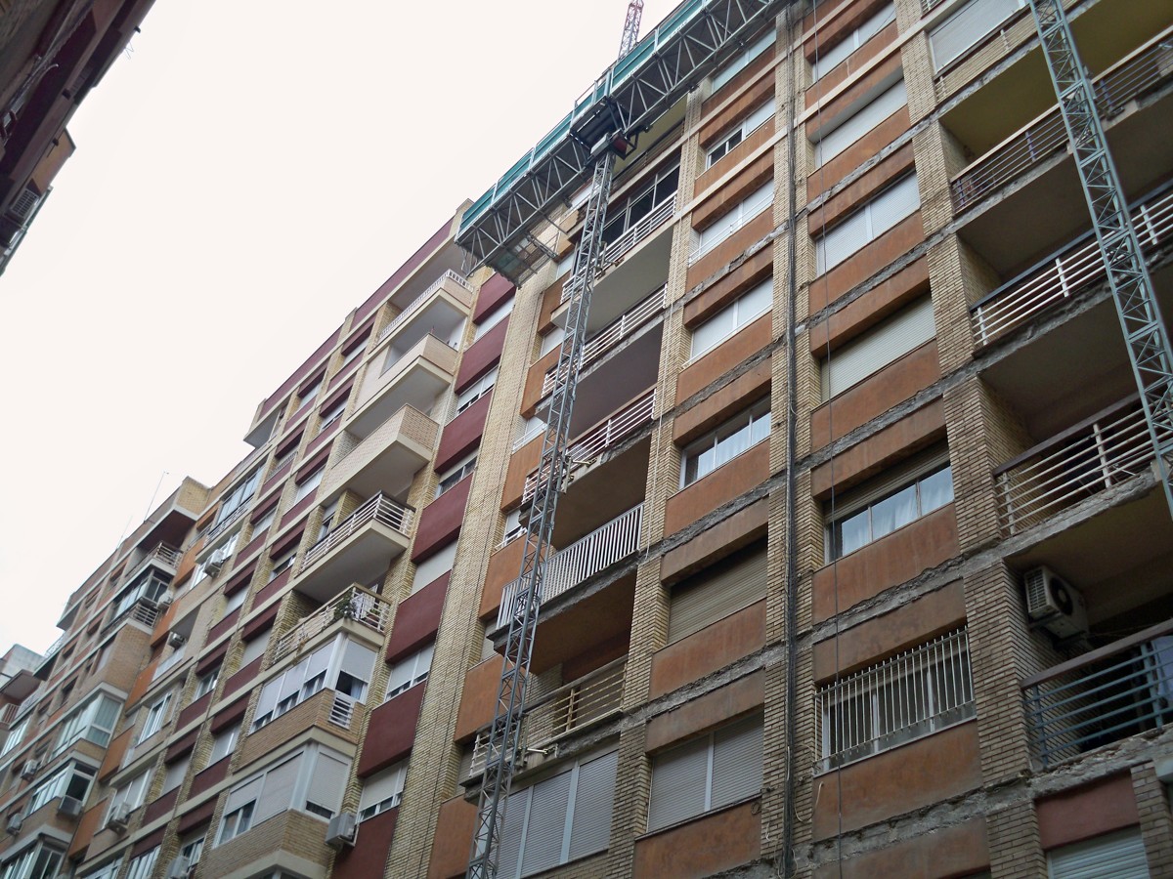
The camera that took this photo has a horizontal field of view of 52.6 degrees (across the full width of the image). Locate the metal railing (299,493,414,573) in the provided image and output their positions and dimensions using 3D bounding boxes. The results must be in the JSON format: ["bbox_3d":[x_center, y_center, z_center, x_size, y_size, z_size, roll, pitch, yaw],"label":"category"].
[{"bbox_3d":[-6.298,2.843,32.222,1.020,0.940,4.059,34,-48,-25],"label":"metal railing"}]

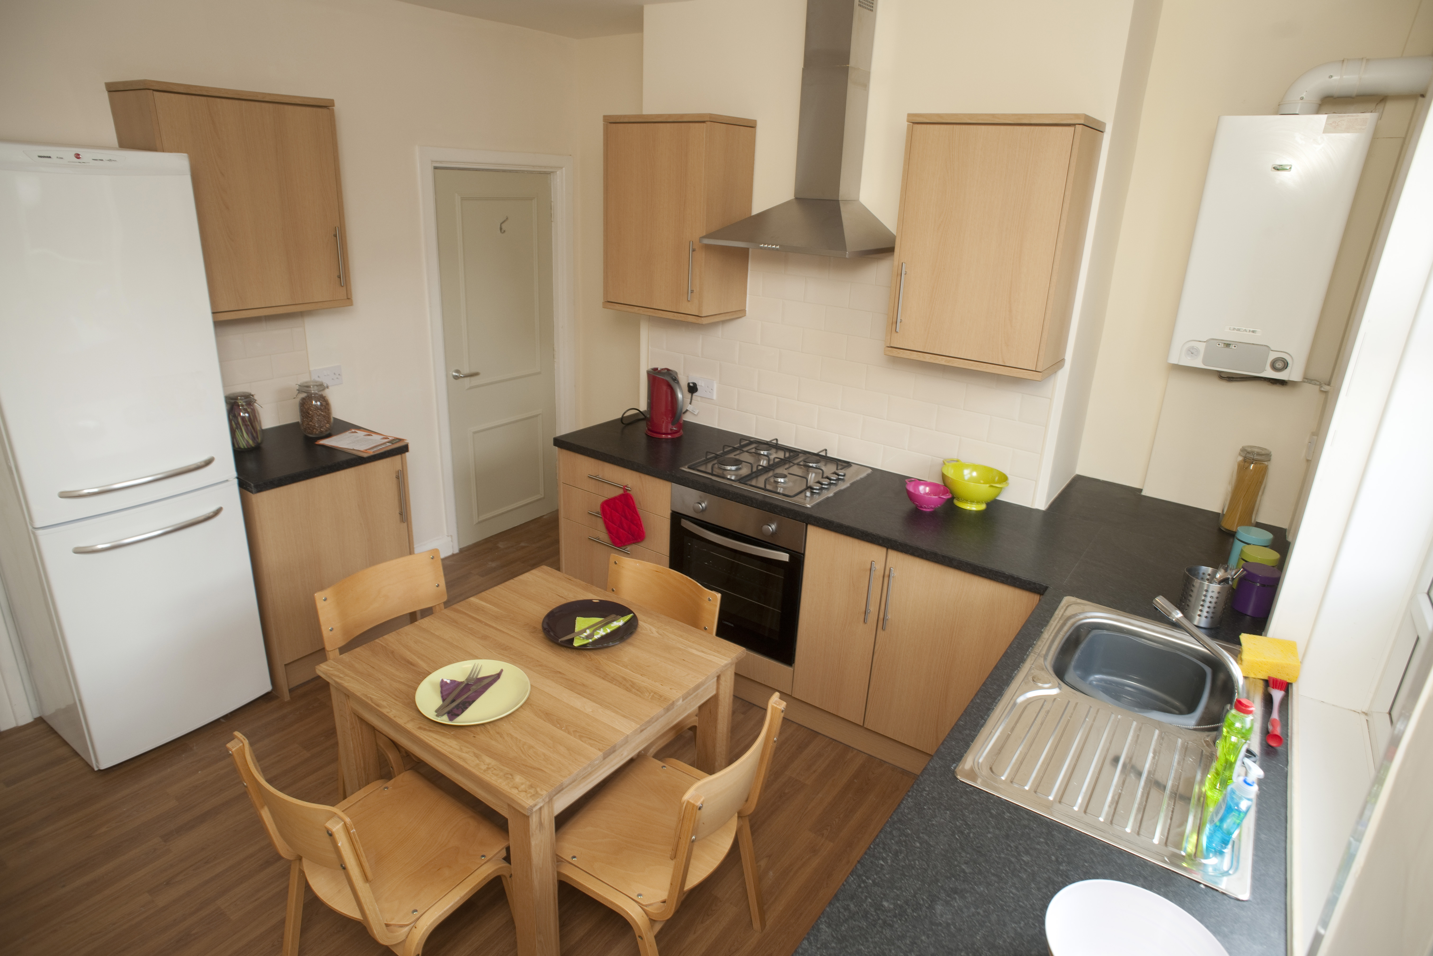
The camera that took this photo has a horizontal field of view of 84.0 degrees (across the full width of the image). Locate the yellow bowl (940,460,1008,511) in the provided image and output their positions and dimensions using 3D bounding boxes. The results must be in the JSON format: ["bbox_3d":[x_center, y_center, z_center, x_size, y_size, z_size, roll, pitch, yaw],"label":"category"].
[{"bbox_3d":[0.924,0.039,2.866,0.240,0.122,0.270,-5,22,-19],"label":"yellow bowl"}]

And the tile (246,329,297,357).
[{"bbox_3d":[-1.851,-0.566,3.304,0.008,0.100,0.200,16,25,32],"label":"tile"}]

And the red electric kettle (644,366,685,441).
[{"bbox_3d":[-0.223,-0.319,3.469,0.195,0.262,0.160,15,25,30],"label":"red electric kettle"}]

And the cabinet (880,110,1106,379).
[{"bbox_3d":[0.879,-0.748,2.566,0.517,0.747,0.306,16,25,32],"label":"cabinet"}]

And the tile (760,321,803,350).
[{"bbox_3d":[0.267,-0.586,3.332,0.200,0.100,0.010,16,24,32],"label":"tile"}]

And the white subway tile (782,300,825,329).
[{"bbox_3d":[0.350,-0.656,3.207,0.198,0.099,0.009,16,25,32],"label":"white subway tile"}]

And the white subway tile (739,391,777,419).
[{"bbox_3d":[0.172,-0.320,3.490,0.200,0.100,0.010,16,24,32],"label":"white subway tile"}]

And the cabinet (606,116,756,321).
[{"bbox_3d":[-0.160,-1.056,3.247,0.522,0.749,0.306,16,25,32],"label":"cabinet"}]

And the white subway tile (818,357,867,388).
[{"bbox_3d":[0.511,-0.420,3.206,0.200,0.100,0.010,16,24,32],"label":"white subway tile"}]

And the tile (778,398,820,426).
[{"bbox_3d":[0.334,-0.278,3.355,0.198,0.099,0.009,16,25,32],"label":"tile"}]

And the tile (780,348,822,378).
[{"bbox_3d":[0.346,-0.465,3.288,0.198,0.100,0.010,16,25,32],"label":"tile"}]

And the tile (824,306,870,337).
[{"bbox_3d":[0.518,-0.607,3.109,0.198,0.100,0.010,16,25,32],"label":"tile"}]

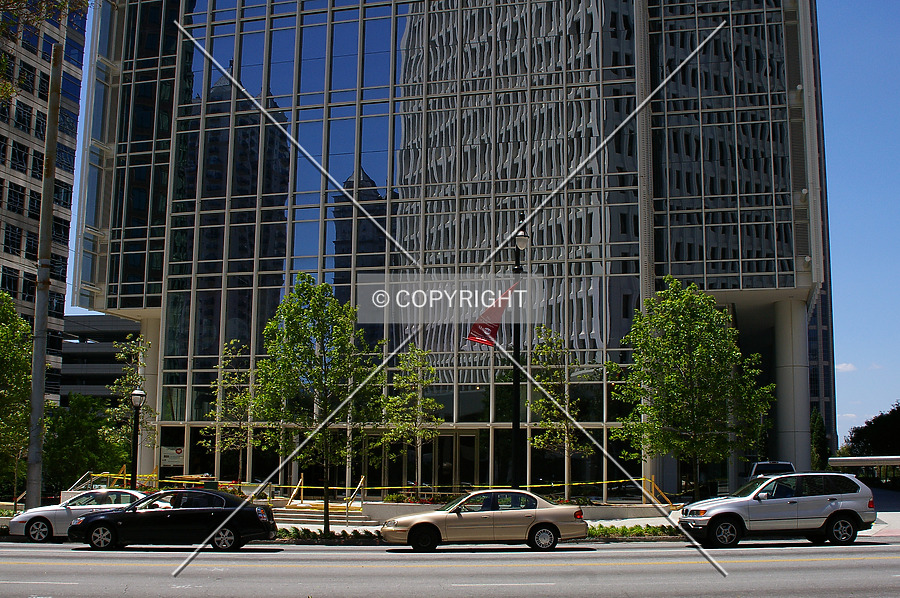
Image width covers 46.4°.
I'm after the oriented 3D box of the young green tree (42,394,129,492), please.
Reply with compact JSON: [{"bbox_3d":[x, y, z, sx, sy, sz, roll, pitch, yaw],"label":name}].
[{"bbox_3d":[-18.952,7.801,55.000,4.700,5.700,4.500,1,-10,0],"label":"young green tree"}]

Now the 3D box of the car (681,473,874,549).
[{"bbox_3d":[8.135,5.290,26.235,4.670,1.710,1.870,1,-10,-1],"label":"car"}]

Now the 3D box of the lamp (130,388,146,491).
[{"bbox_3d":[-8.723,4.422,29.300,0.420,4.000,0.420,1,-10,0],"label":"lamp"}]

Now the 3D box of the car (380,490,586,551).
[{"bbox_3d":[0.759,5.146,24.500,4.840,1.420,1.760,1,-10,-2],"label":"car"}]

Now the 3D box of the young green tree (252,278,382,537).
[{"bbox_3d":[-3.751,2.903,29.940,3.651,7.460,3.651,1,-10,0],"label":"young green tree"}]

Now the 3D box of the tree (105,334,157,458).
[{"bbox_3d":[-11.583,4.178,38.000,2.200,5.700,2.200,1,-10,0],"label":"tree"}]

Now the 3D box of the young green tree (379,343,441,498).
[{"bbox_3d":[-1.517,4.516,39.307,2.323,5.817,2.323,1,-10,0],"label":"young green tree"}]

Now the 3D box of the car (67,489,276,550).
[{"bbox_3d":[-6.494,5.219,24.925,4.860,1.470,1.790,1,-10,-1],"label":"car"}]

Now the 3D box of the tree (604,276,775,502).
[{"bbox_3d":[7.025,2.931,30.467,4.833,7.309,4.592,1,-10,0],"label":"tree"}]

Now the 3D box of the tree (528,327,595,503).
[{"bbox_3d":[4.112,4.139,38.676,2.434,6.467,2.434,1,-10,0],"label":"tree"}]

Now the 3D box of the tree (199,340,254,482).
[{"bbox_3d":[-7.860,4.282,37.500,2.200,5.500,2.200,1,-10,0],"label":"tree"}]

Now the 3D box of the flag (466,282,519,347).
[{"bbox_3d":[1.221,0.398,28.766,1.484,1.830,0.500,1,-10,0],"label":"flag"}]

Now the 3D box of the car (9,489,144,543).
[{"bbox_3d":[-8.789,5.676,27.400,4.850,1.430,1.810,1,-10,-2],"label":"car"}]

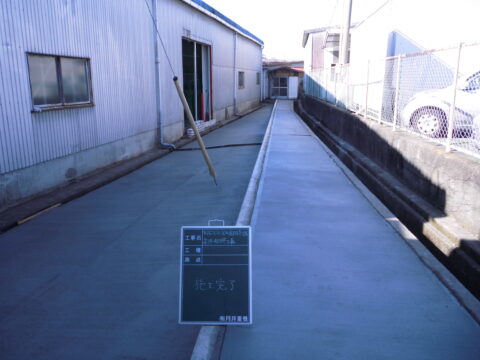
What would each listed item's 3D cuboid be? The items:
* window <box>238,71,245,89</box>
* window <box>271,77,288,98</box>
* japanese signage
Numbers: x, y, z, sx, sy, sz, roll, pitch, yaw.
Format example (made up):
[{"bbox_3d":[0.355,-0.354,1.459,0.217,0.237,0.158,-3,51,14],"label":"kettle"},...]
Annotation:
[{"bbox_3d":[0.079,-4.647,16.769,0.100,0.800,1.300,3,15,11],"label":"window"},{"bbox_3d":[3.712,-8.641,33.712,1.680,2.020,0.100,2,15,8],"label":"window"},{"bbox_3d":[-0.149,0.596,2.275,0.450,0.600,0.030,0,-12,0],"label":"japanese signage"}]

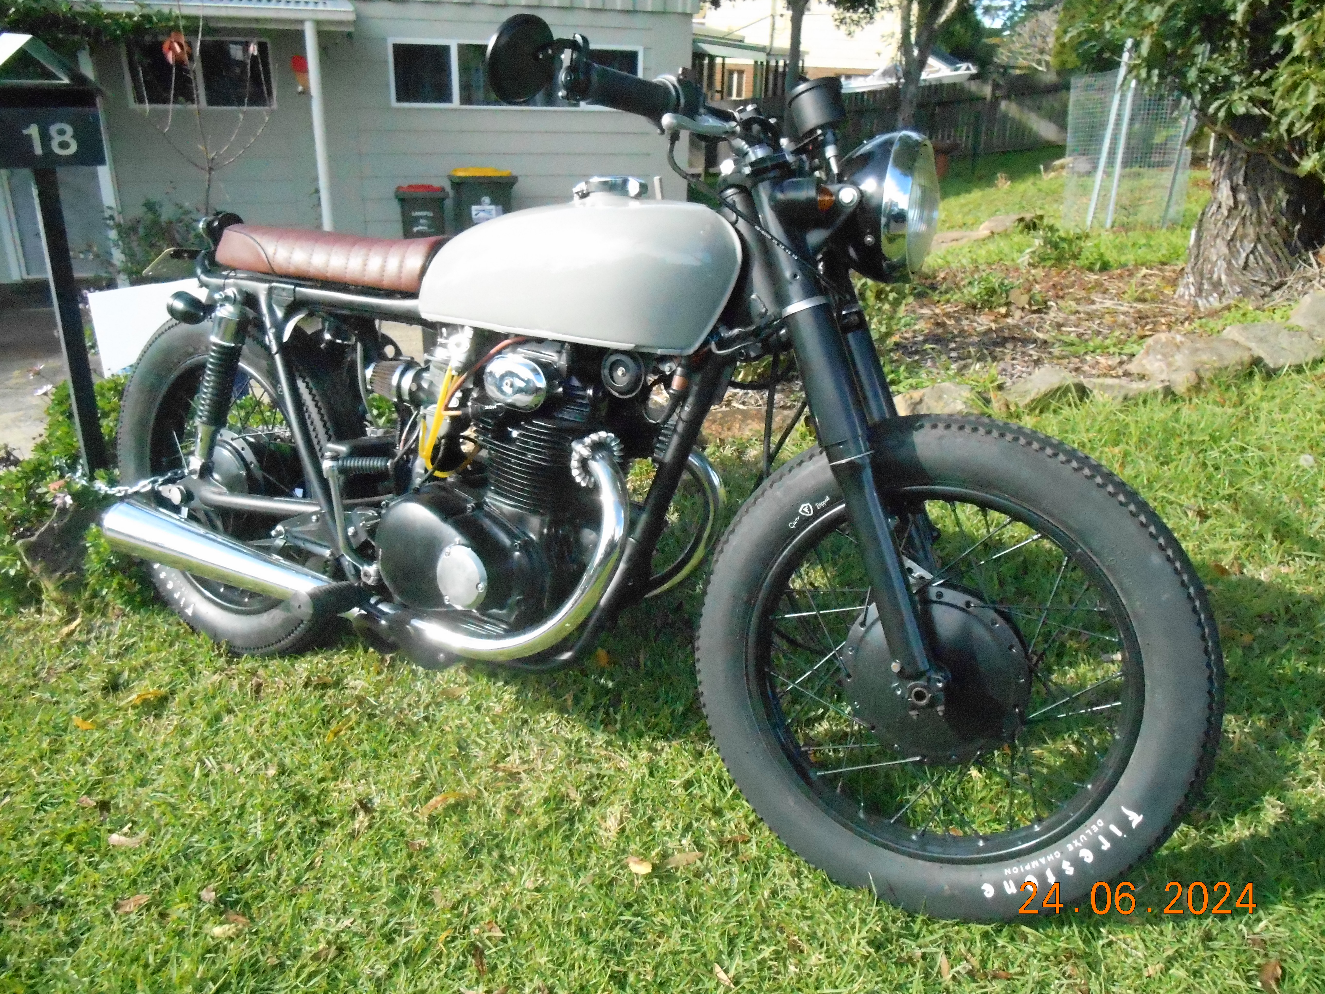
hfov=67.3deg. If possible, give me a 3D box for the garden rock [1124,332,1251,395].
[{"bbox_3d":[1.958,-0.504,3.710,0.440,0.190,0.300,-5,23,-16],"label":"garden rock"}]

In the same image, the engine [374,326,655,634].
[{"bbox_3d":[-0.217,-0.030,1.546,0.420,0.475,0.345,12,15,28],"label":"engine"}]

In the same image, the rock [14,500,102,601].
[{"bbox_3d":[-1.394,0.128,2.300,0.200,0.200,0.180,-12,26,-31],"label":"rock"}]

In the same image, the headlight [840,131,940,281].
[{"bbox_3d":[0.268,-0.358,1.219,0.145,0.182,0.182,13,16,23],"label":"headlight"}]

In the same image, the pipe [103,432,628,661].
[{"bbox_3d":[-0.525,0.018,1.549,1.070,0.370,0.160,12,15,28],"label":"pipe"}]

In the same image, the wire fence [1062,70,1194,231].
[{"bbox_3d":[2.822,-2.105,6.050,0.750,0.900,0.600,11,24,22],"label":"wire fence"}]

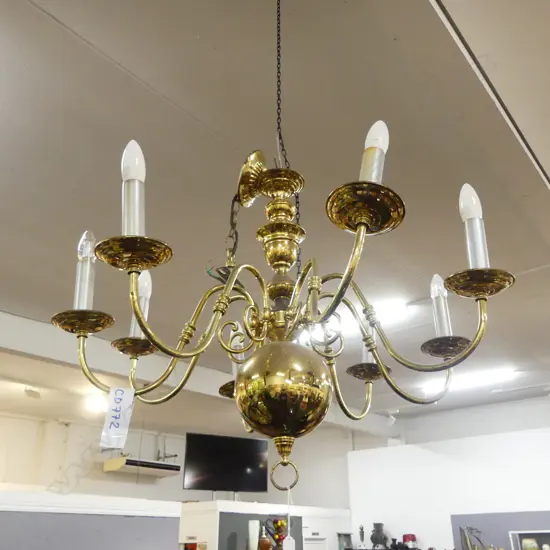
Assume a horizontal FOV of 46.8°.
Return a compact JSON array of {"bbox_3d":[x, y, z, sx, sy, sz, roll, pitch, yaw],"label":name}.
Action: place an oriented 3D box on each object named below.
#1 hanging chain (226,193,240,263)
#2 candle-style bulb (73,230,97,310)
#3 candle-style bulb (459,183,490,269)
[{"bbox_3d":[-0.082,-0.093,1.259,0.027,0.160,0.023,0,-25,0],"label":"hanging chain"},{"bbox_3d":[-0.340,-0.005,1.143,0.035,0.169,0.035,-4,-23,0],"label":"candle-style bulb"},{"bbox_3d":[0.322,-0.072,1.028,0.035,0.169,0.035,0,-22,0],"label":"candle-style bulb"}]

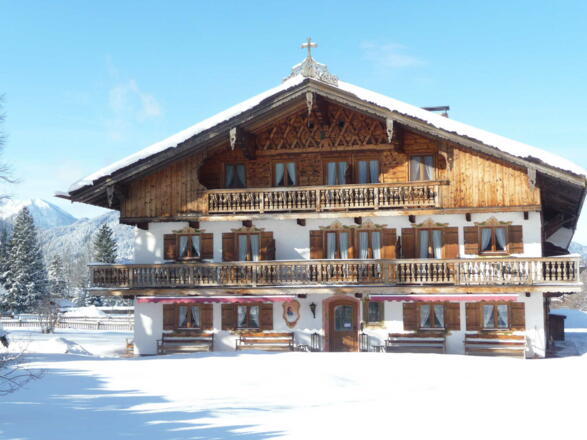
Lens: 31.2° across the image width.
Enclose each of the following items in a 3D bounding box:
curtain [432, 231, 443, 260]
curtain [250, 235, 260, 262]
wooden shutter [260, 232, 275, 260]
[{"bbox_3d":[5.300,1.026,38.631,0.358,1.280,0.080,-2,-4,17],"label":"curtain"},{"bbox_3d":[-1.451,1.375,39.864,0.379,1.614,0.080,-2,-6,16],"label":"curtain"},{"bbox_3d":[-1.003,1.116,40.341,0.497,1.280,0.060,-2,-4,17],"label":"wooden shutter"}]

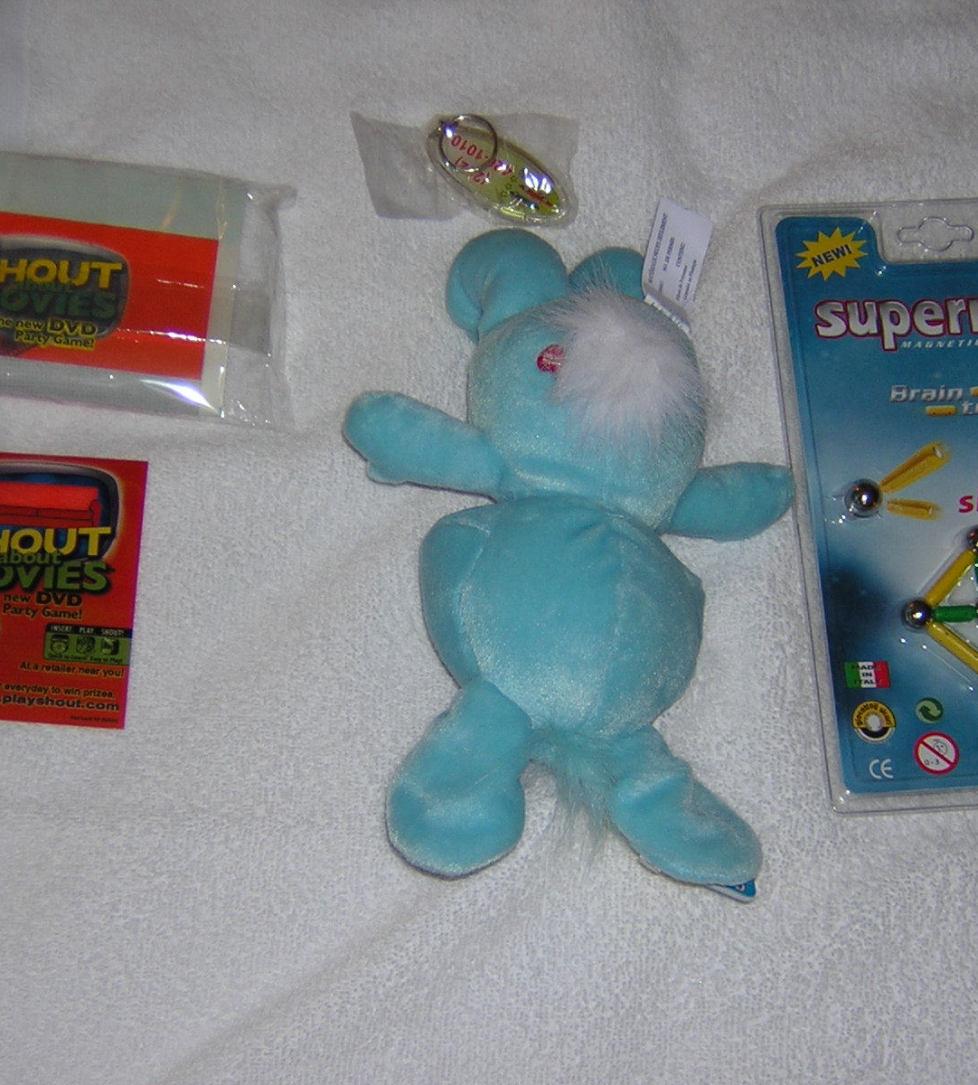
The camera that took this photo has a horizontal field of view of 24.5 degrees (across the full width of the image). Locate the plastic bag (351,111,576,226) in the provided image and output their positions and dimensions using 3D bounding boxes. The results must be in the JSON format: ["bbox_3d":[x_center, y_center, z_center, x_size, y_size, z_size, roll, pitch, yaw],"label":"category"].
[{"bbox_3d":[-0.011,-0.166,0.997,0.102,0.010,0.053,2,73,-3],"label":"plastic bag"}]

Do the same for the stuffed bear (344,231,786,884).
[{"bbox_3d":[0.034,-0.002,0.911,0.187,0.085,0.277,2,73,-3],"label":"stuffed bear"}]

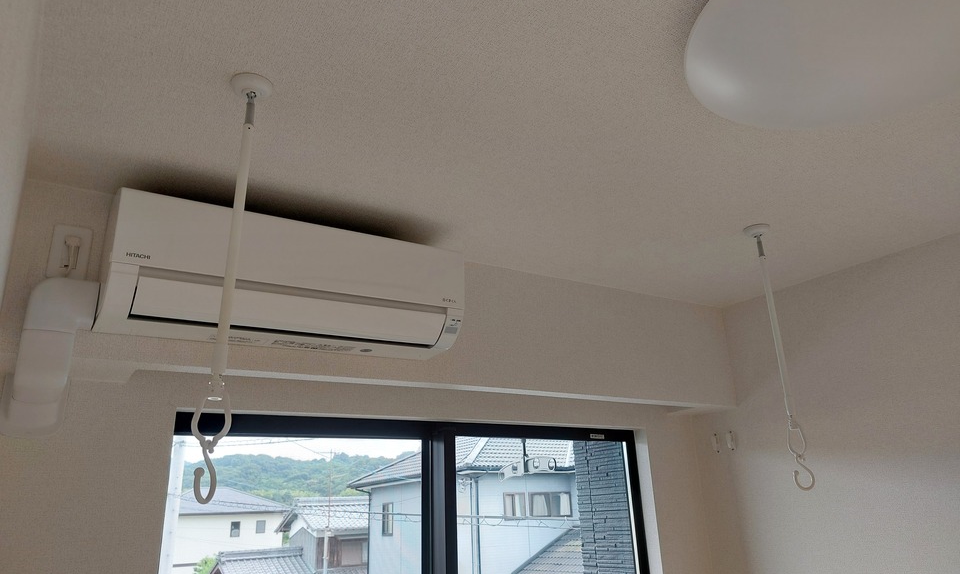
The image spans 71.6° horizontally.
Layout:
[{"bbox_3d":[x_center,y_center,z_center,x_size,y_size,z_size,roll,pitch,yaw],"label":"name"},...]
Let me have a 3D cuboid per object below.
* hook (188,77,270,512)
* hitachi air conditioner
[{"bbox_3d":[-0.374,-0.022,1.009,0.079,0.666,0.070,9,-21,-30],"label":"hook"},{"bbox_3d":[-0.426,-0.009,1.554,0.783,0.269,0.210,9,-21,-30],"label":"hitachi air conditioner"}]

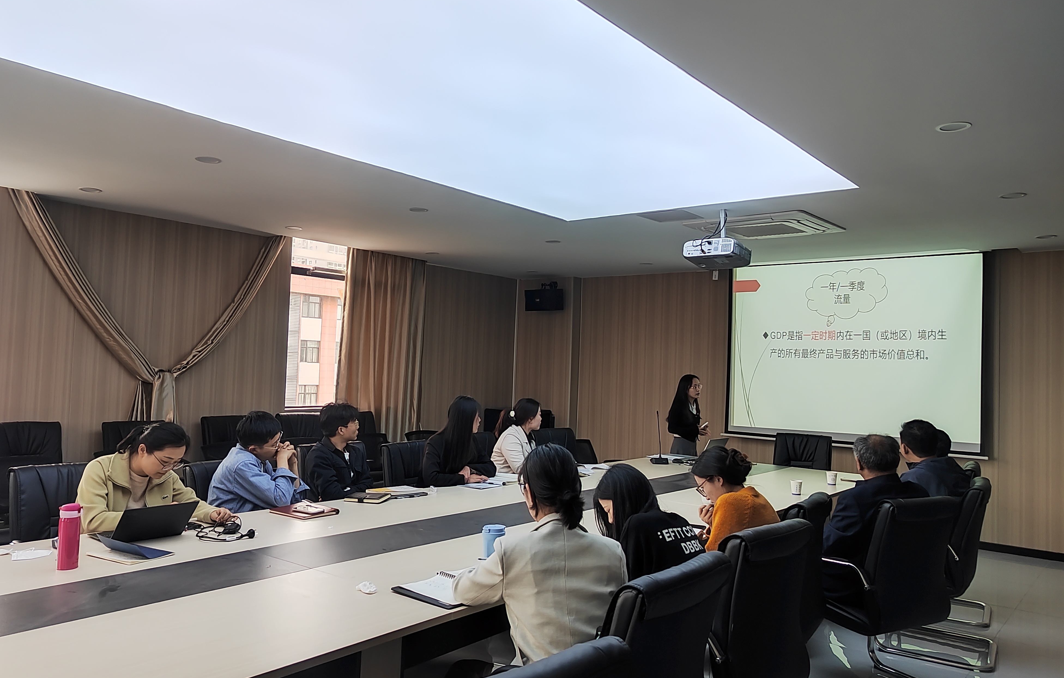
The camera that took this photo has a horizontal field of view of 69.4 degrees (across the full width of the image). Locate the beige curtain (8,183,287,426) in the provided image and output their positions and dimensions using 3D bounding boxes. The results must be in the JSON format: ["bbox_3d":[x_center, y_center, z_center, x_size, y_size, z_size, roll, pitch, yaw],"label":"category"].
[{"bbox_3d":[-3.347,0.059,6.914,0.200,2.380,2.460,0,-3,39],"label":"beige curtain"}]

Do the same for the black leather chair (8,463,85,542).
[{"bbox_3d":[-2.273,1.174,3.995,0.620,1.010,0.580,1,-2,35],"label":"black leather chair"}]

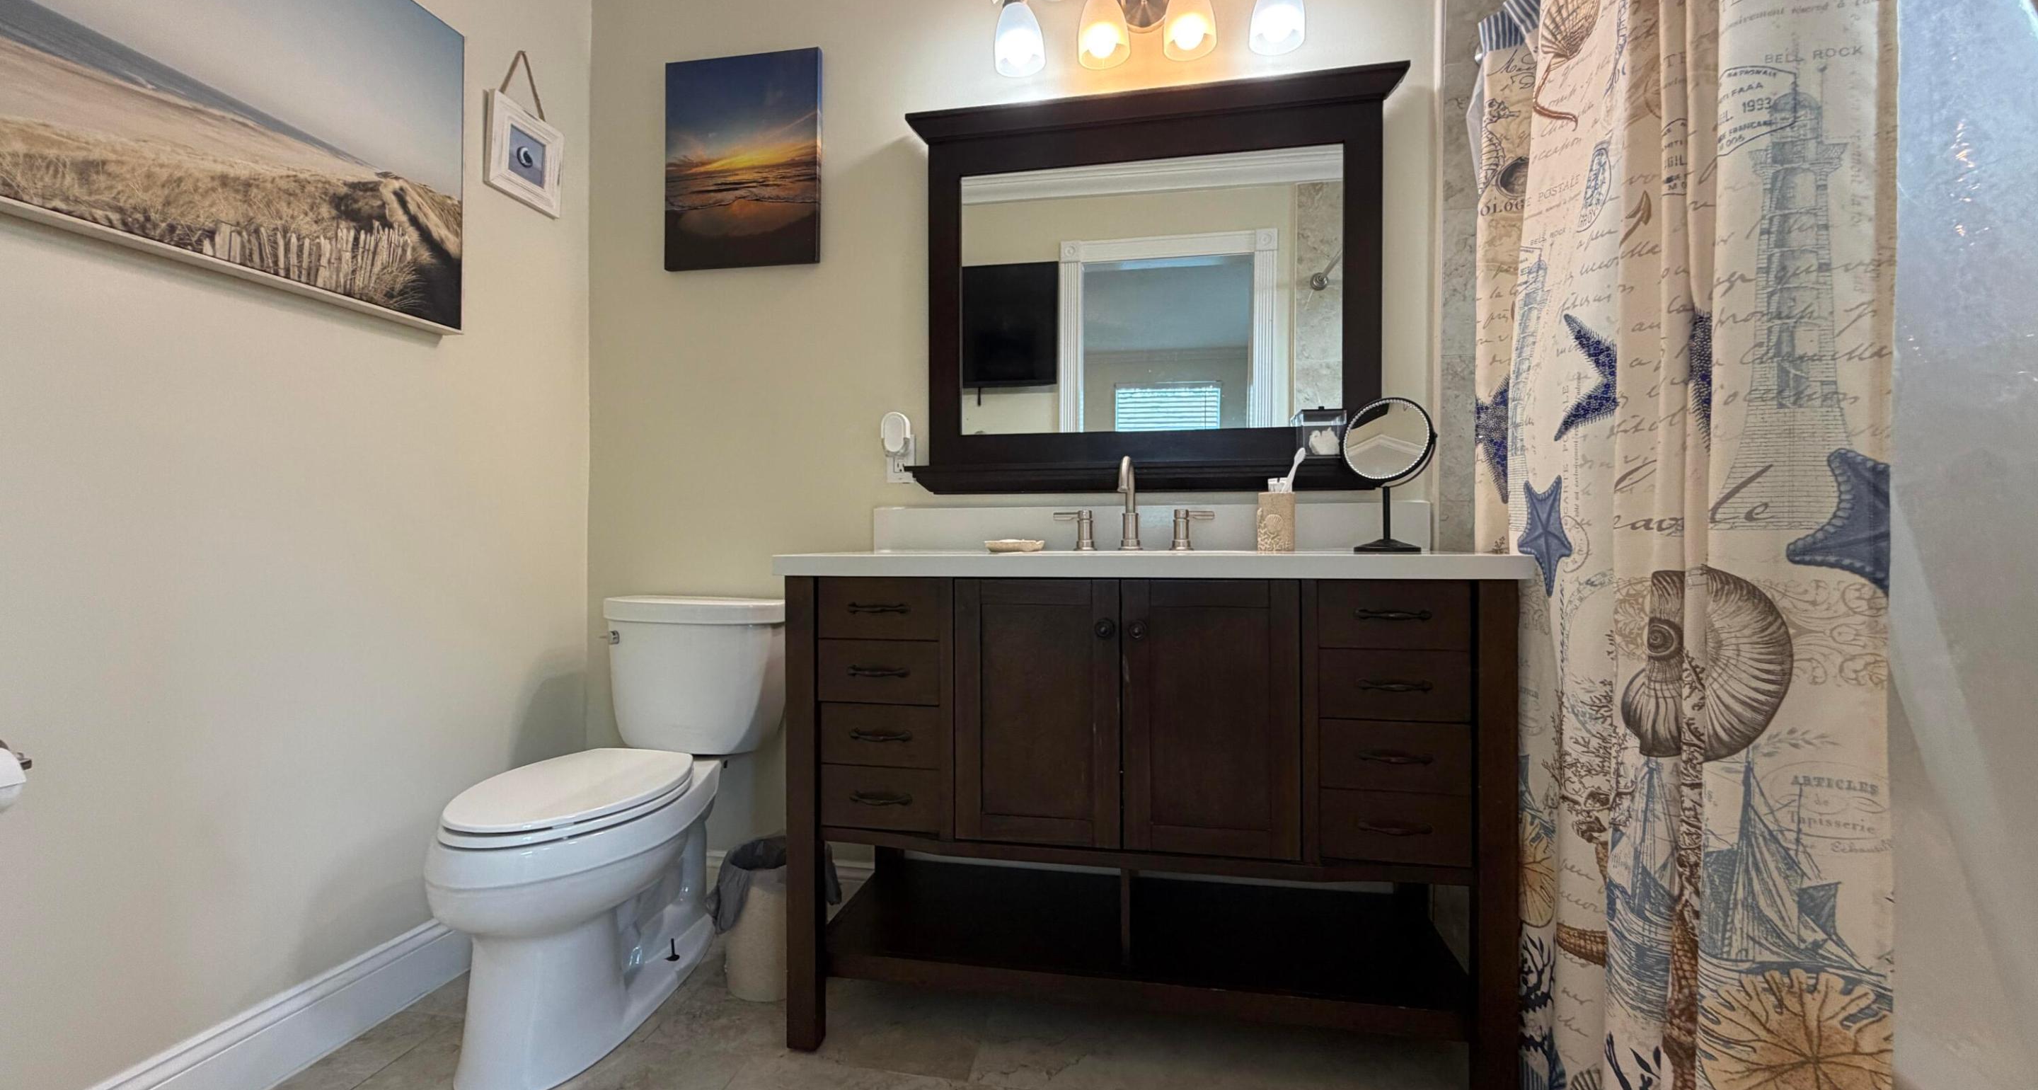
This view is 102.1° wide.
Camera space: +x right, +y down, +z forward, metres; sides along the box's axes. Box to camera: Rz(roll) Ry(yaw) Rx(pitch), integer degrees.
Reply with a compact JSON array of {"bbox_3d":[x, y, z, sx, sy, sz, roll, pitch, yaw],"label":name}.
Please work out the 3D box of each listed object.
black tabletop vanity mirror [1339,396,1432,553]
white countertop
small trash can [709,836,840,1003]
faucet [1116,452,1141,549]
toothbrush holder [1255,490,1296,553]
[{"bbox_3d":[0.712,-0.132,1.592,0.178,0.302,0.122,0,0,41],"label":"black tabletop vanity mirror"},{"bbox_3d":[0.218,0.037,1.615,1.234,0.037,0.528,0,0,10],"label":"white countertop"},{"bbox_3d":[-0.512,0.764,1.717,0.245,0.286,0.235,0,0,0],"label":"small trash can"},{"bbox_3d":[0.230,-0.081,1.718,0.054,0.200,0.157,0,0,10],"label":"faucet"},{"bbox_3d":[0.498,-0.039,1.590,0.070,0.116,0.067,0,0,22],"label":"toothbrush holder"}]

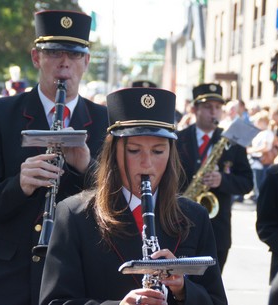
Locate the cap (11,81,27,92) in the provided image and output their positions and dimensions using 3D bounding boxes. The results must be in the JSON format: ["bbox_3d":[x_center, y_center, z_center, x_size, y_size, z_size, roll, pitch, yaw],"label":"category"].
[{"bbox_3d":[-1.548,-0.855,18.500,0.200,0.150,0.220,3,2,-6],"label":"cap"}]

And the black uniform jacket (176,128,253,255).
[{"bbox_3d":[0.436,0.216,8.830,0.580,0.790,0.370,3,2,-6],"label":"black uniform jacket"}]

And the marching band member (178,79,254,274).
[{"bbox_3d":[0.394,0.493,8.860,0.600,1.840,0.480,3,2,-6],"label":"marching band member"}]

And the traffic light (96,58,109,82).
[{"bbox_3d":[-1.175,-2.640,46.000,0.340,0.770,0.260,3,2,-12],"label":"traffic light"}]

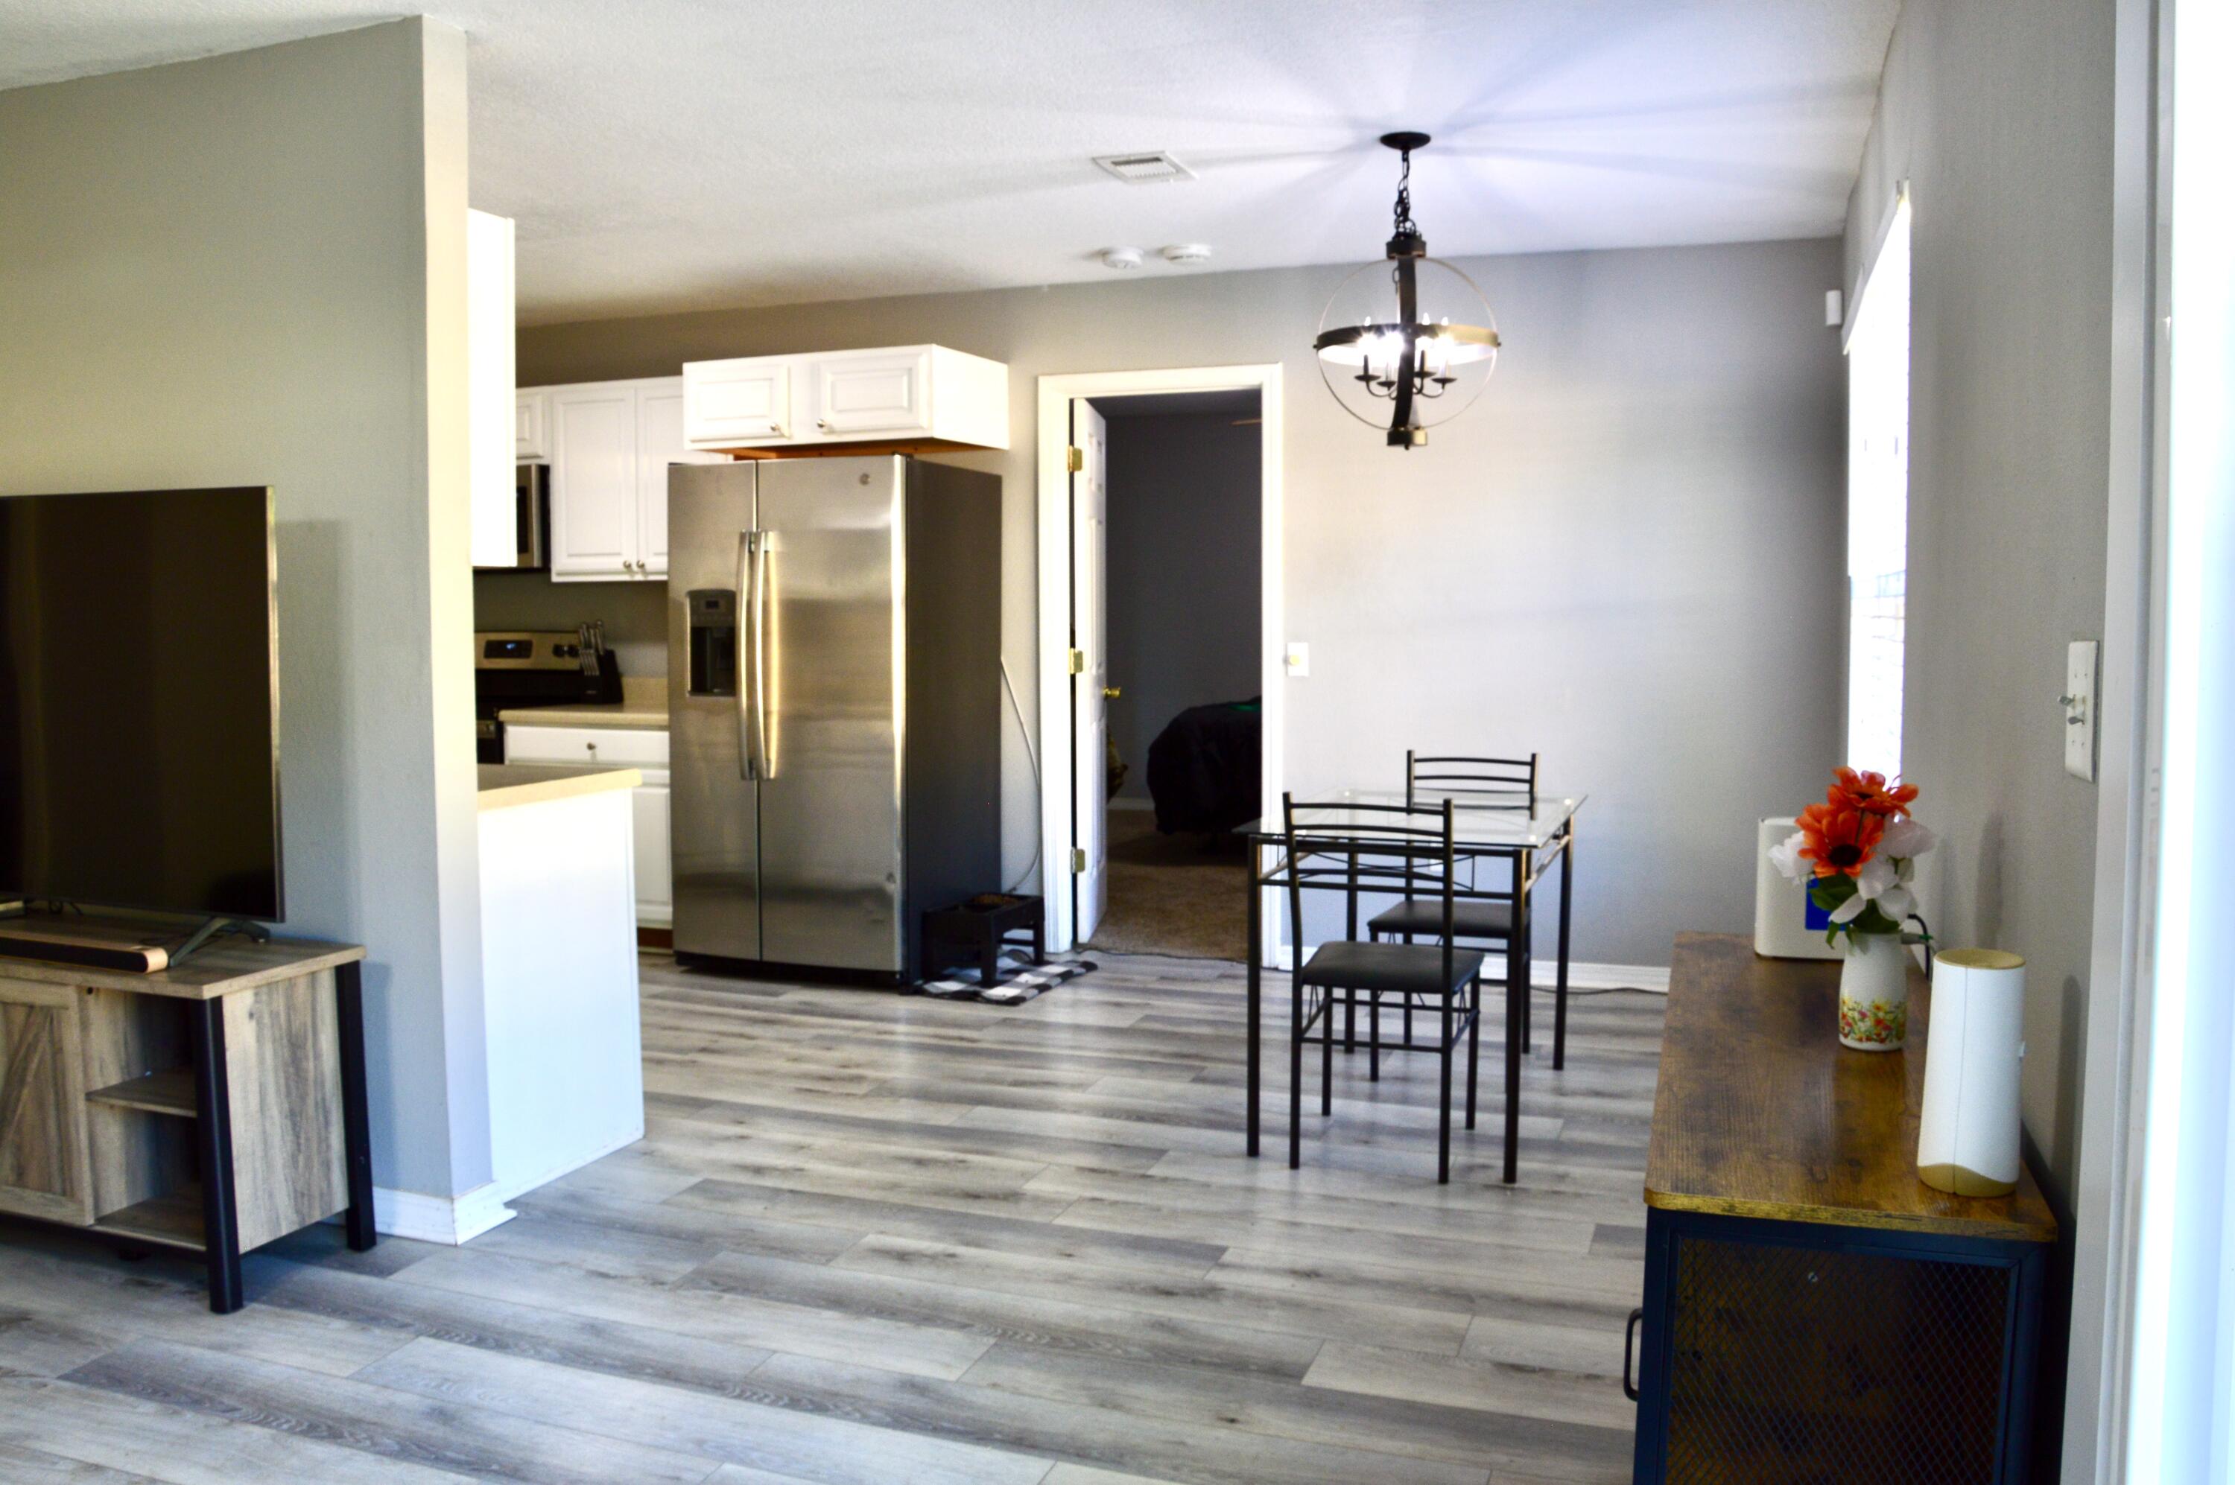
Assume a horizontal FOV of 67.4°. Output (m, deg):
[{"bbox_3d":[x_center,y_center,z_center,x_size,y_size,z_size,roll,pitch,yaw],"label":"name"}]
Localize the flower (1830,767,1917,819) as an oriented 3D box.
[{"bbox_3d":[0.885,0.058,1.955,0.100,0.060,0.090,1,4,24],"label":"flower"}]

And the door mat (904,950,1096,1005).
[{"bbox_3d":[-0.387,0.829,5.912,0.450,0.015,0.720,1,4,24],"label":"door mat"}]

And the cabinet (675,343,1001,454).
[{"bbox_3d":[-0.960,-1.197,5.992,0.965,0.308,0.620,1,4,20],"label":"cabinet"}]

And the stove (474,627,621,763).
[{"bbox_3d":[-2.637,0.177,6.859,0.760,1.200,0.680,1,4,20],"label":"stove"}]

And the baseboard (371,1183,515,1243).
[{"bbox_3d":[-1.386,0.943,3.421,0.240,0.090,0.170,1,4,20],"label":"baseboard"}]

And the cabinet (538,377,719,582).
[{"bbox_3d":[-1.770,-0.995,6.455,0.755,0.755,0.330,1,4,20],"label":"cabinet"}]

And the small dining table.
[{"bbox_3d":[0.756,0.539,4.113,0.662,0.742,1.125,1,4,20],"label":"small dining table"}]

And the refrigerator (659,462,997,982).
[{"bbox_3d":[-0.996,-0.087,5.945,0.890,1.748,0.840,1,4,20],"label":"refrigerator"}]

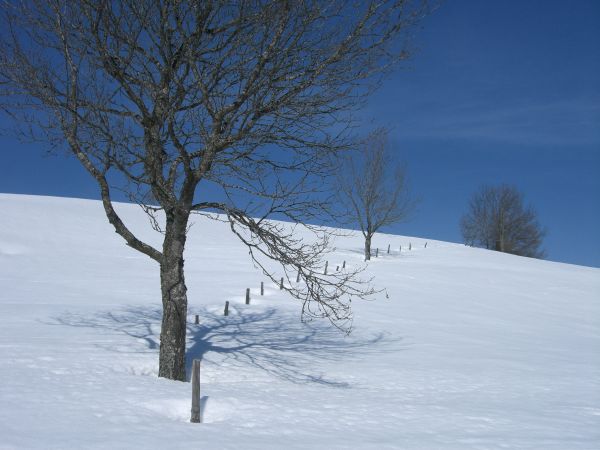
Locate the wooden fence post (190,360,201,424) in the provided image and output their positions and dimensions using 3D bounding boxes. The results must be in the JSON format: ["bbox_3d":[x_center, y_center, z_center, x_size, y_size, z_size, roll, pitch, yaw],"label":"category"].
[{"bbox_3d":[-1.362,2.167,8.600,0.115,0.840,0.110,0,-6,0],"label":"wooden fence post"}]

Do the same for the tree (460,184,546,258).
[{"bbox_3d":[20.081,-0.049,65.000,8.500,8.000,8.000,0,-6,0],"label":"tree"}]

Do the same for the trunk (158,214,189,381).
[{"bbox_3d":[-2.093,1.200,10.900,0.460,2.750,0.440,0,-6,0],"label":"trunk"}]

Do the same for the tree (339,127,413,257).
[{"bbox_3d":[4.529,-1.806,39.000,4.500,7.800,4.400,0,-6,0],"label":"tree"}]

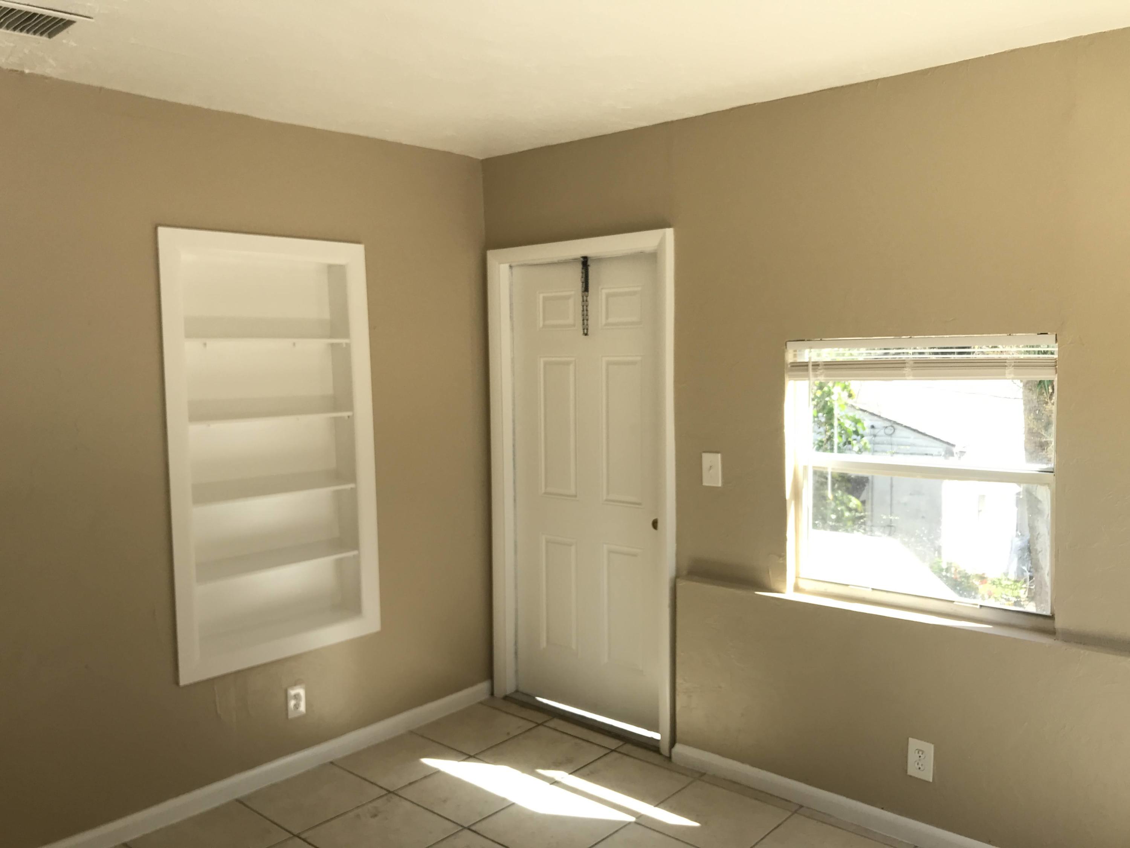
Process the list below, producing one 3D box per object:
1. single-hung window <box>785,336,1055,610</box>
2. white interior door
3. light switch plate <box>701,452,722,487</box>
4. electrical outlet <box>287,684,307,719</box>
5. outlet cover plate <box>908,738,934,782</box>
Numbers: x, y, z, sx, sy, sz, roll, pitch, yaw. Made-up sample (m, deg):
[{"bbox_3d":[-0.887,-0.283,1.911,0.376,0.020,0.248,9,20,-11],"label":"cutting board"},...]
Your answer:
[{"bbox_3d":[1.164,0.154,3.033,0.869,0.880,0.090,3,6,41],"label":"single-hung window"},{"bbox_3d":[0.108,0.279,3.928,0.895,1.972,0.045,3,6,41],"label":"white interior door"},{"bbox_3d":[0.558,0.173,3.466,0.080,0.124,0.015,3,6,41],"label":"light switch plate"},{"bbox_3d":[-1.035,1.071,3.530,0.010,0.118,0.076,3,6,41],"label":"electrical outlet"},{"bbox_3d":[1.153,1.087,2.961,0.080,0.124,0.008,3,6,41],"label":"outlet cover plate"}]

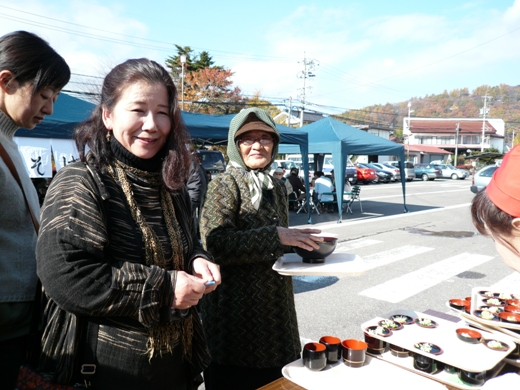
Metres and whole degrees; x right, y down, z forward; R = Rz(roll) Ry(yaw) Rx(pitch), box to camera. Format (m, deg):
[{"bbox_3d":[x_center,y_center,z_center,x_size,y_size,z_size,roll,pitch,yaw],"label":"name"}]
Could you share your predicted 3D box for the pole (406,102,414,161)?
[{"bbox_3d":[14.682,-5.404,41.699,0.400,7.600,0.700,3,5,17],"label":"pole"}]

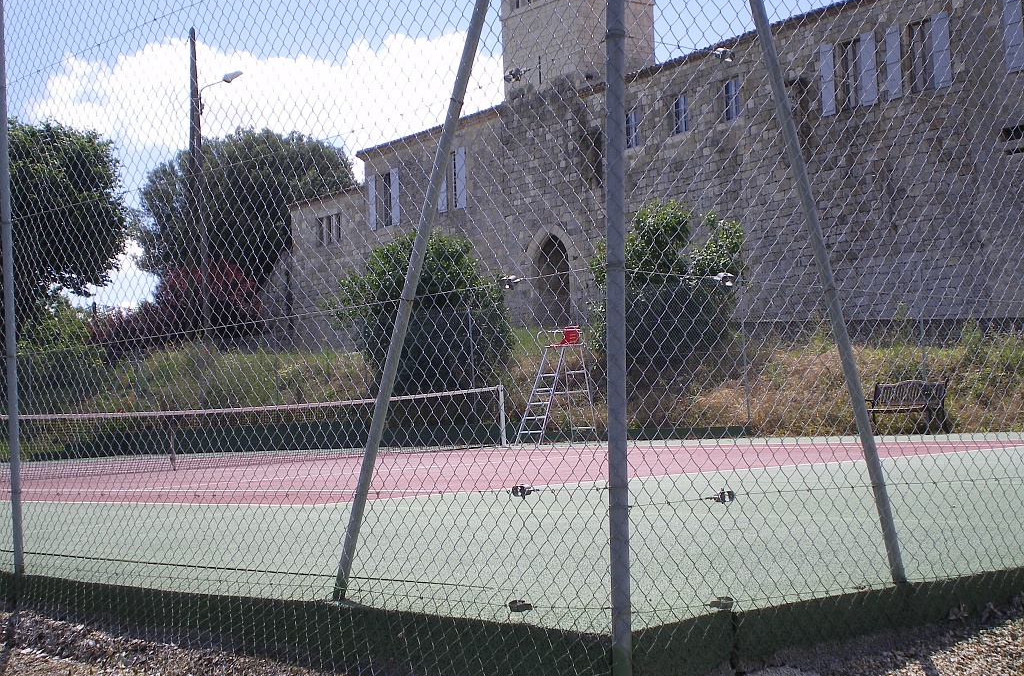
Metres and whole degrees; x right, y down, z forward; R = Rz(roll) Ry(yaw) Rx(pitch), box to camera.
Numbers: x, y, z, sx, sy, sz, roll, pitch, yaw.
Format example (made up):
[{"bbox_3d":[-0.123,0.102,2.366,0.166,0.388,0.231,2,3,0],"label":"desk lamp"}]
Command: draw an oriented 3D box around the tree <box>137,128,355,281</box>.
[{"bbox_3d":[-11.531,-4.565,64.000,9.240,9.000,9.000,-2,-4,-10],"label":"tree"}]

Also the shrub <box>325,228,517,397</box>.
[{"bbox_3d":[-2.264,-0.475,37.000,4.460,4.430,4.300,-2,-4,-3],"label":"shrub"}]

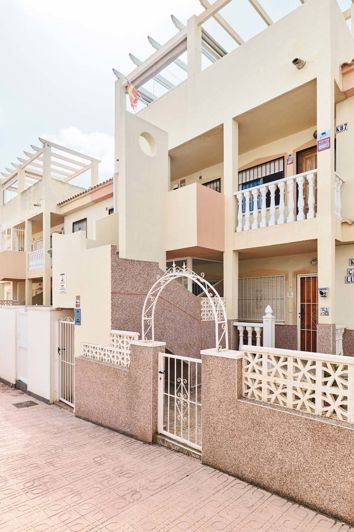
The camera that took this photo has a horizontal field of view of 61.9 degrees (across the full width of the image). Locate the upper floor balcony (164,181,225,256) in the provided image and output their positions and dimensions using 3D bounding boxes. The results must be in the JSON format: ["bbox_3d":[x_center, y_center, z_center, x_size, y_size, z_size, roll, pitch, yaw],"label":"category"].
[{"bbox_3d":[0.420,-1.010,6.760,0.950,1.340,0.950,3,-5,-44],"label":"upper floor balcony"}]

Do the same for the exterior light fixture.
[{"bbox_3d":[2.250,-3.720,5.420,0.200,0.160,0.160,3,-5,-44],"label":"exterior light fixture"}]

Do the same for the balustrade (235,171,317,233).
[{"bbox_3d":[1.920,-1.220,5.930,0.170,0.860,1.700,3,-5,-44],"label":"balustrade"}]

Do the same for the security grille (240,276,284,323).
[{"bbox_3d":[2.110,0.853,7.480,0.100,1.140,1.290,3,-5,-44],"label":"security grille"}]

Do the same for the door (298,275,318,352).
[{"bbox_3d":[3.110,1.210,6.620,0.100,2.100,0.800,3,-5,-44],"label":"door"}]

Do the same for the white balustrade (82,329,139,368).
[{"bbox_3d":[-1.000,1.226,4.370,0.140,0.500,1.400,3,-5,-44],"label":"white balustrade"}]

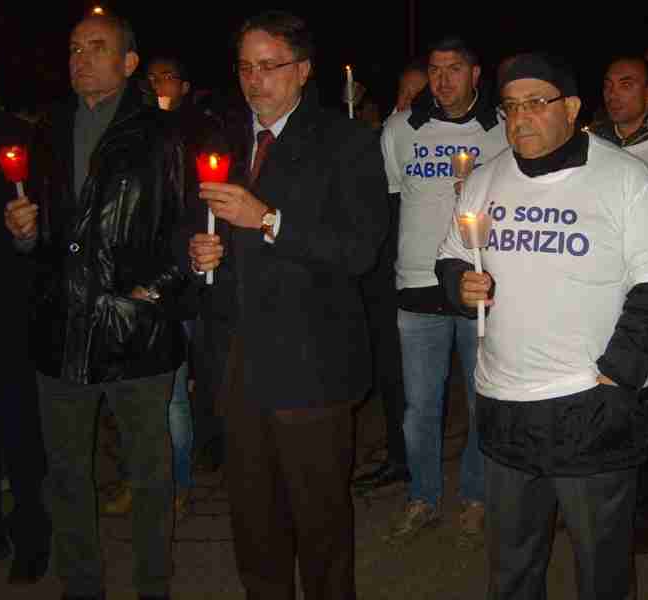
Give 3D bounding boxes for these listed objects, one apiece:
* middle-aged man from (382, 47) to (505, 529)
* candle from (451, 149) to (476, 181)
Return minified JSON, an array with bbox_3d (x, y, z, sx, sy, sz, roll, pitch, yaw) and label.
[{"bbox_3d":[0.453,-0.007,2.854,0.520,1.750,0.400,2,9,13],"label":"middle-aged man"},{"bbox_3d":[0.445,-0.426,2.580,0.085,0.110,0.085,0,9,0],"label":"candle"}]

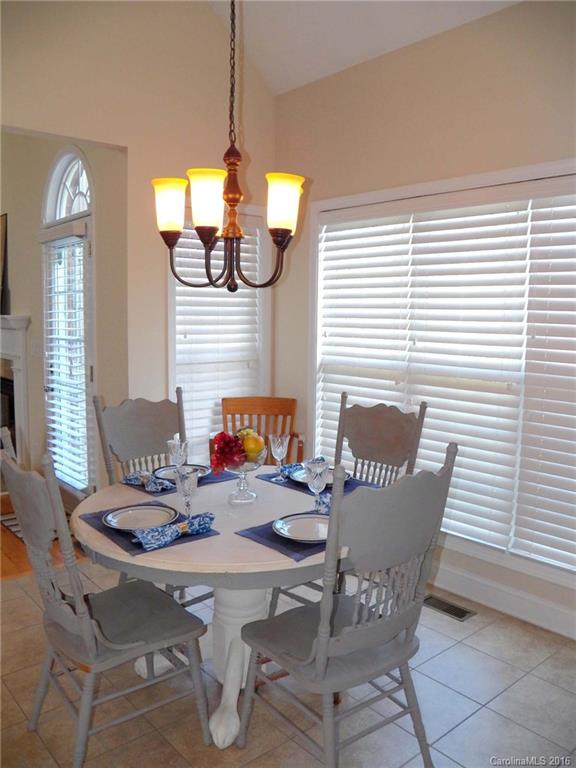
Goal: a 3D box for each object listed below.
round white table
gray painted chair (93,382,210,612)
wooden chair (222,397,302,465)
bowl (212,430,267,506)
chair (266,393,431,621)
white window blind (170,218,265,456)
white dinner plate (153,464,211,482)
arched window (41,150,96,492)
[{"bbox_3d":[-0.205,0.840,2.481,1.230,0.750,1.230,1,7,0],"label":"round white table"},{"bbox_3d":[-0.532,0.617,2.803,0.485,1.110,0.550,-5,9,-42],"label":"gray painted chair"},{"bbox_3d":[-0.177,0.599,3.695,0.560,0.950,0.550,1,7,-2],"label":"wooden chair"},{"bbox_3d":[-0.190,0.325,2.495,0.220,0.275,0.210,1,7,0],"label":"bowl"},{"bbox_3d":[0.256,0.632,2.768,0.485,1.110,0.550,7,9,41],"label":"chair"},{"bbox_3d":[-0.450,-0.208,4.061,0.690,1.730,0.070,-5,9,-39],"label":"white window blind"},{"bbox_3d":[-0.481,0.405,2.812,0.265,0.025,0.265,1,7,0],"label":"white dinner plate"},{"bbox_3d":[-1.570,-0.356,4.411,0.110,2.450,0.920,-5,9,-42],"label":"arched window"}]

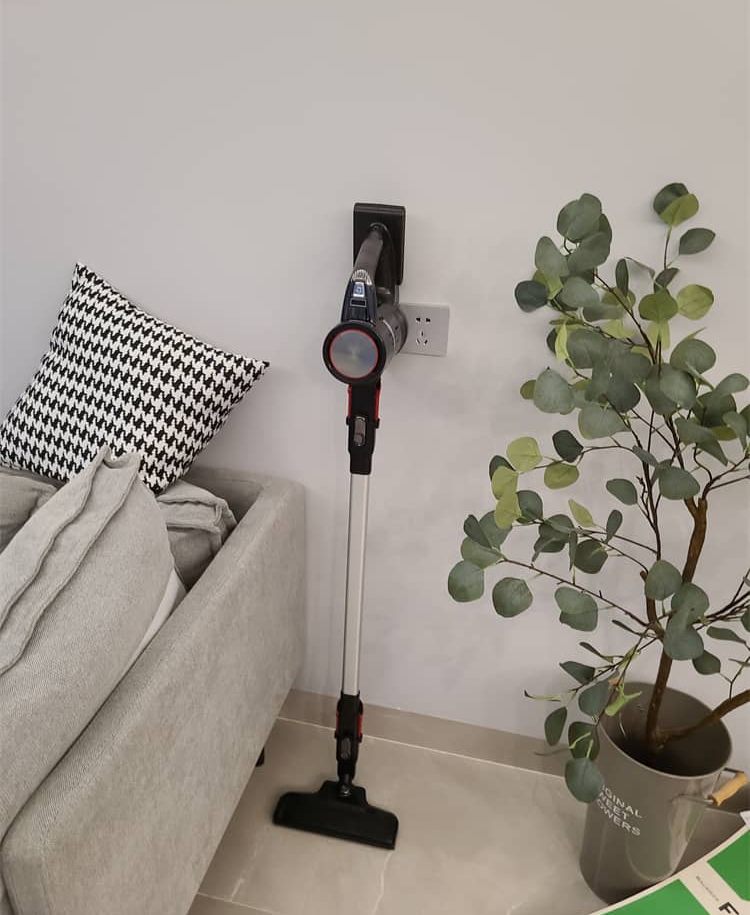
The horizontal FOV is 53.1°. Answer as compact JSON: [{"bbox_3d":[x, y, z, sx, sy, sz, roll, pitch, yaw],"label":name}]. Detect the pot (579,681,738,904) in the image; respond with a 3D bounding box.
[{"bbox_3d":[0.482,0.628,1.357,0.210,0.385,0.220,1,28,0],"label":"pot"}]

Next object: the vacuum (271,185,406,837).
[{"bbox_3d":[-0.042,0.181,1.341,0.250,1.170,0.262,7,28,12],"label":"vacuum"}]

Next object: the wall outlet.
[{"bbox_3d":[0.082,-0.213,1.251,0.086,0.086,0.010,7,28,12],"label":"wall outlet"}]

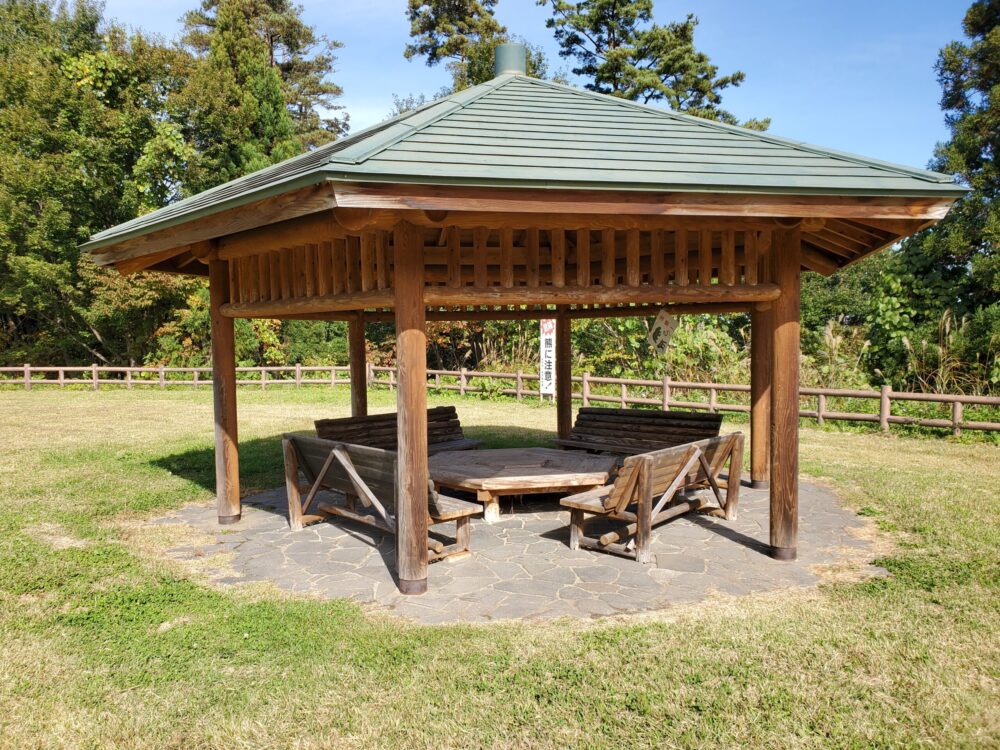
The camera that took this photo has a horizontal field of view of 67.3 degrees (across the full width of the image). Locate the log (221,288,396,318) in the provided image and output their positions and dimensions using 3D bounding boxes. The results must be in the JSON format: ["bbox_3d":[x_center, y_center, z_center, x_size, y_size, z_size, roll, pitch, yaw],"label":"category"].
[{"bbox_3d":[-1.566,-0.567,5.885,0.125,0.125,2.638,-4,4,-44],"label":"log"}]

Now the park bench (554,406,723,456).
[{"bbox_3d":[1.484,0.769,8.327,0.651,0.754,1.868,-3,4,-44],"label":"park bench"}]

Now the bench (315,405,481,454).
[{"bbox_3d":[-1.099,0.838,8.685,0.727,0.782,1.928,1,3,40],"label":"bench"}]

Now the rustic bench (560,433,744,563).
[{"bbox_3d":[1.296,0.924,6.214,0.719,0.774,1.833,1,3,39],"label":"rustic bench"}]

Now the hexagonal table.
[{"bbox_3d":[0.166,1.025,7.211,2.147,0.384,1.860,-1,3,-15],"label":"hexagonal table"}]

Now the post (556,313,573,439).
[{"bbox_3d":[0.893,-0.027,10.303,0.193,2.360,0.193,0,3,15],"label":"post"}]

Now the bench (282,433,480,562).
[{"bbox_3d":[-1.045,0.964,6.243,0.734,0.848,1.798,-3,4,-42],"label":"bench"}]

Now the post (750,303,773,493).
[{"bbox_3d":[2.815,0.033,8.095,0.193,2.370,0.193,0,3,19],"label":"post"}]

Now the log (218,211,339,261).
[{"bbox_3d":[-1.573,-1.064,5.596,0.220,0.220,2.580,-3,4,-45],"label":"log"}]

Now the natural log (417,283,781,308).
[{"bbox_3d":[0.769,-0.561,5.239,2.648,0.125,0.125,-2,3,-14],"label":"natural log"}]

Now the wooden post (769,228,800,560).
[{"bbox_3d":[2.080,0.149,5.466,0.199,2.370,0.199,0,3,21],"label":"wooden post"}]

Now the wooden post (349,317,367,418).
[{"bbox_3d":[-1.750,0.021,9.353,0.193,2.370,0.193,-1,2,-11],"label":"wooden post"}]

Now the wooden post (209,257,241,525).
[{"bbox_3d":[-2.465,0.137,6.724,0.193,2.370,0.193,-1,3,-20],"label":"wooden post"}]

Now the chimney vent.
[{"bbox_3d":[0.105,-3.042,7.279,0.305,0.295,0.305,0,2,1],"label":"chimney vent"}]

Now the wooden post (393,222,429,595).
[{"bbox_3d":[-0.561,0.201,4.780,0.188,2.370,0.188,-1,2,-7],"label":"wooden post"}]

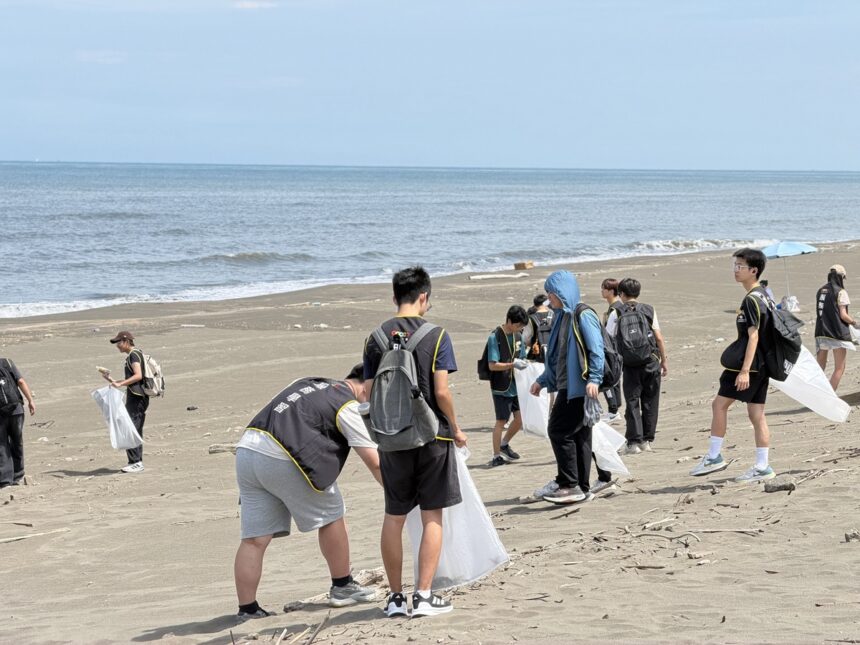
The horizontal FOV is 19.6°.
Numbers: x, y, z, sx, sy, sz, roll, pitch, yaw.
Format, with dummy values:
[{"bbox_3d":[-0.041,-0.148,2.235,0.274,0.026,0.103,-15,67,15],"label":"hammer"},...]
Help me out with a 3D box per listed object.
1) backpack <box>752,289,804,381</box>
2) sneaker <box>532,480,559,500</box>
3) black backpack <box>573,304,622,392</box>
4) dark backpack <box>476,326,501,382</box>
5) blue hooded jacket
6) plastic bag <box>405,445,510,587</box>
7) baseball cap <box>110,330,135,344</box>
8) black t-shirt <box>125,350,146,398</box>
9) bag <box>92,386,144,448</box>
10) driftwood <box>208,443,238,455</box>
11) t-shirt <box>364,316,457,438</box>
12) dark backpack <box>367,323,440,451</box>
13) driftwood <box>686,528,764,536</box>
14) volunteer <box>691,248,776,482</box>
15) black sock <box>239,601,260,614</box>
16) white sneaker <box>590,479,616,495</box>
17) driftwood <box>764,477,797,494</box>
[{"bbox_3d":[2.588,0.097,18.450,0.350,0.630,0.300,0,4,-14],"label":"backpack"},{"bbox_3d":[0.912,1.271,18.800,0.285,0.120,0.110,-1,4,-28],"label":"sneaker"},{"bbox_3d":[1.278,0.198,18.950,0.320,0.600,0.330,-2,4,-35],"label":"black backpack"},{"bbox_3d":[0.631,0.318,25.500,0.250,0.500,0.300,4,5,39],"label":"dark backpack"},{"bbox_3d":[1.063,0.091,18.800,0.420,0.950,0.520,-2,4,-35],"label":"blue hooded jacket"},{"bbox_3d":[0.143,1.018,12.900,0.520,0.720,0.420,1,4,0],"label":"plastic bag"},{"bbox_3d":[-3.589,0.175,29.000,0.270,0.140,0.180,-12,5,-6],"label":"baseball cap"},{"bbox_3d":[-3.497,0.618,29.500,0.270,0.580,0.440,0,4,-12],"label":"black t-shirt"},{"bbox_3d":[-3.659,1.121,29.000,0.600,0.740,0.400,1,4,0],"label":"bag"},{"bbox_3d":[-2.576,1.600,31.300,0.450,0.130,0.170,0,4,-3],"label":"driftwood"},{"bbox_3d":[-0.104,0.279,12.600,0.450,0.600,0.280,2,4,21],"label":"t-shirt"},{"bbox_3d":[-0.133,0.320,12.430,0.330,0.600,0.270,2,4,24],"label":"dark backpack"},{"bbox_3d":[1.754,1.251,14.800,0.470,0.040,0.070,1,4,6],"label":"driftwood"},{"bbox_3d":[2.252,0.315,18.400,0.580,1.710,0.490,0,4,-15],"label":"volunteer"},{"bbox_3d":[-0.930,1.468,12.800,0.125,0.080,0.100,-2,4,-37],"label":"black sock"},{"bbox_3d":[1.320,1.247,18.950,0.280,0.115,0.110,-1,4,-22],"label":"white sneaker"},{"bbox_3d":[2.554,1.188,18.100,0.235,0.110,0.140,1,4,0],"label":"driftwood"}]

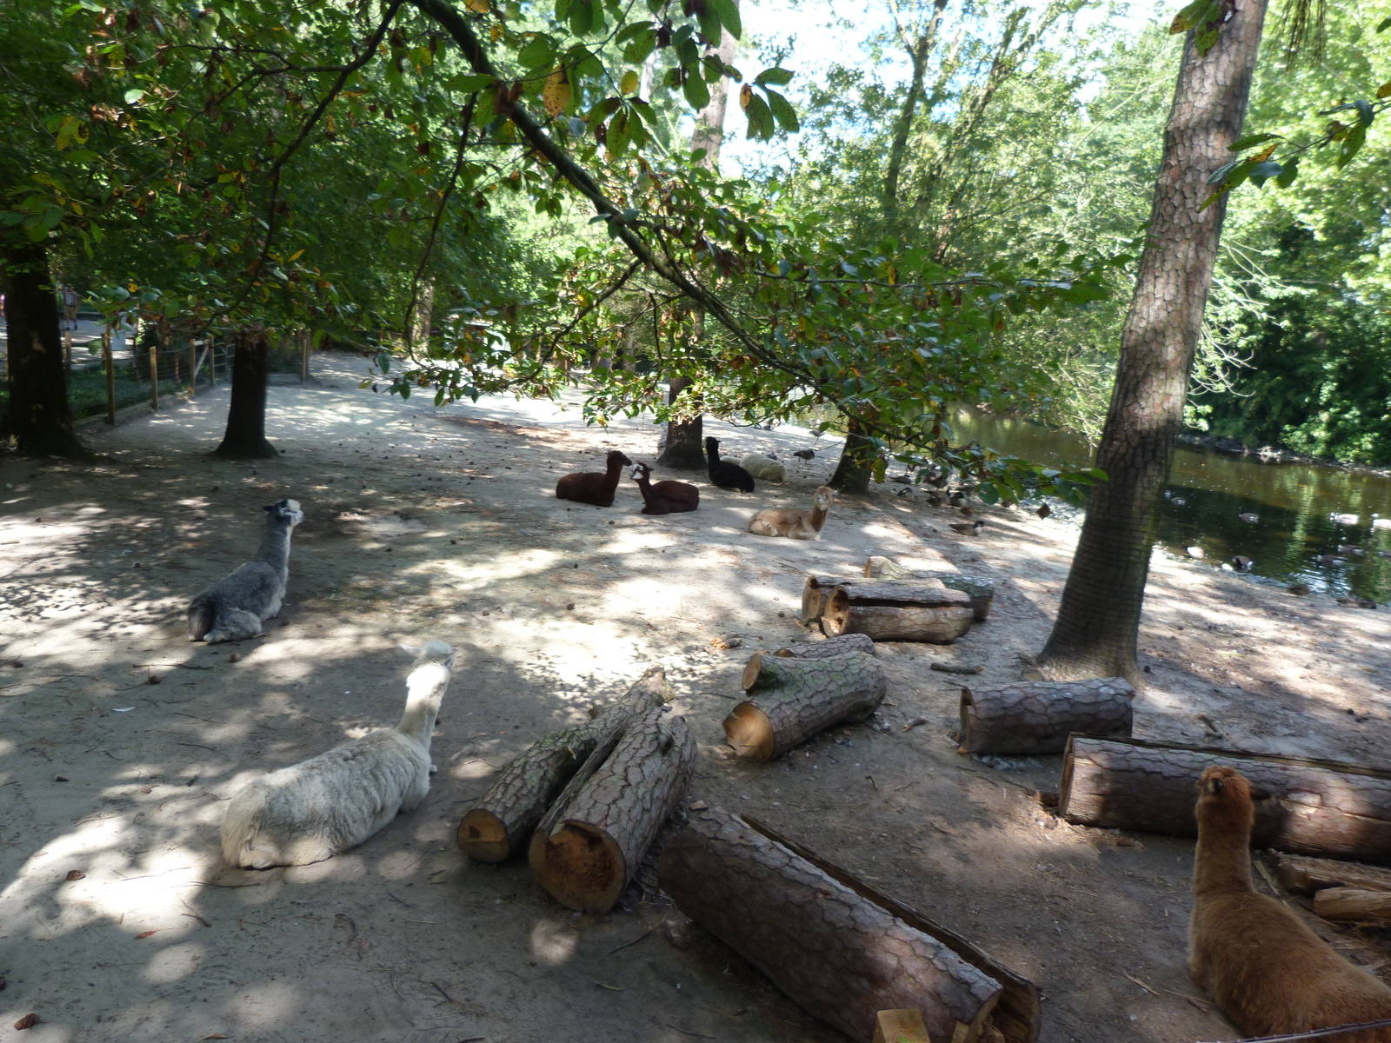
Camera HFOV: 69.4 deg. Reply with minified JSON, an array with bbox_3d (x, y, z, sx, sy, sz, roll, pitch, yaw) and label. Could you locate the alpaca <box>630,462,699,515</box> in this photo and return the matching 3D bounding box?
[{"bbox_3d":[-0.431,-0.531,14.238,1.000,0.710,0.420,-2,12,-25],"label":"alpaca"}]

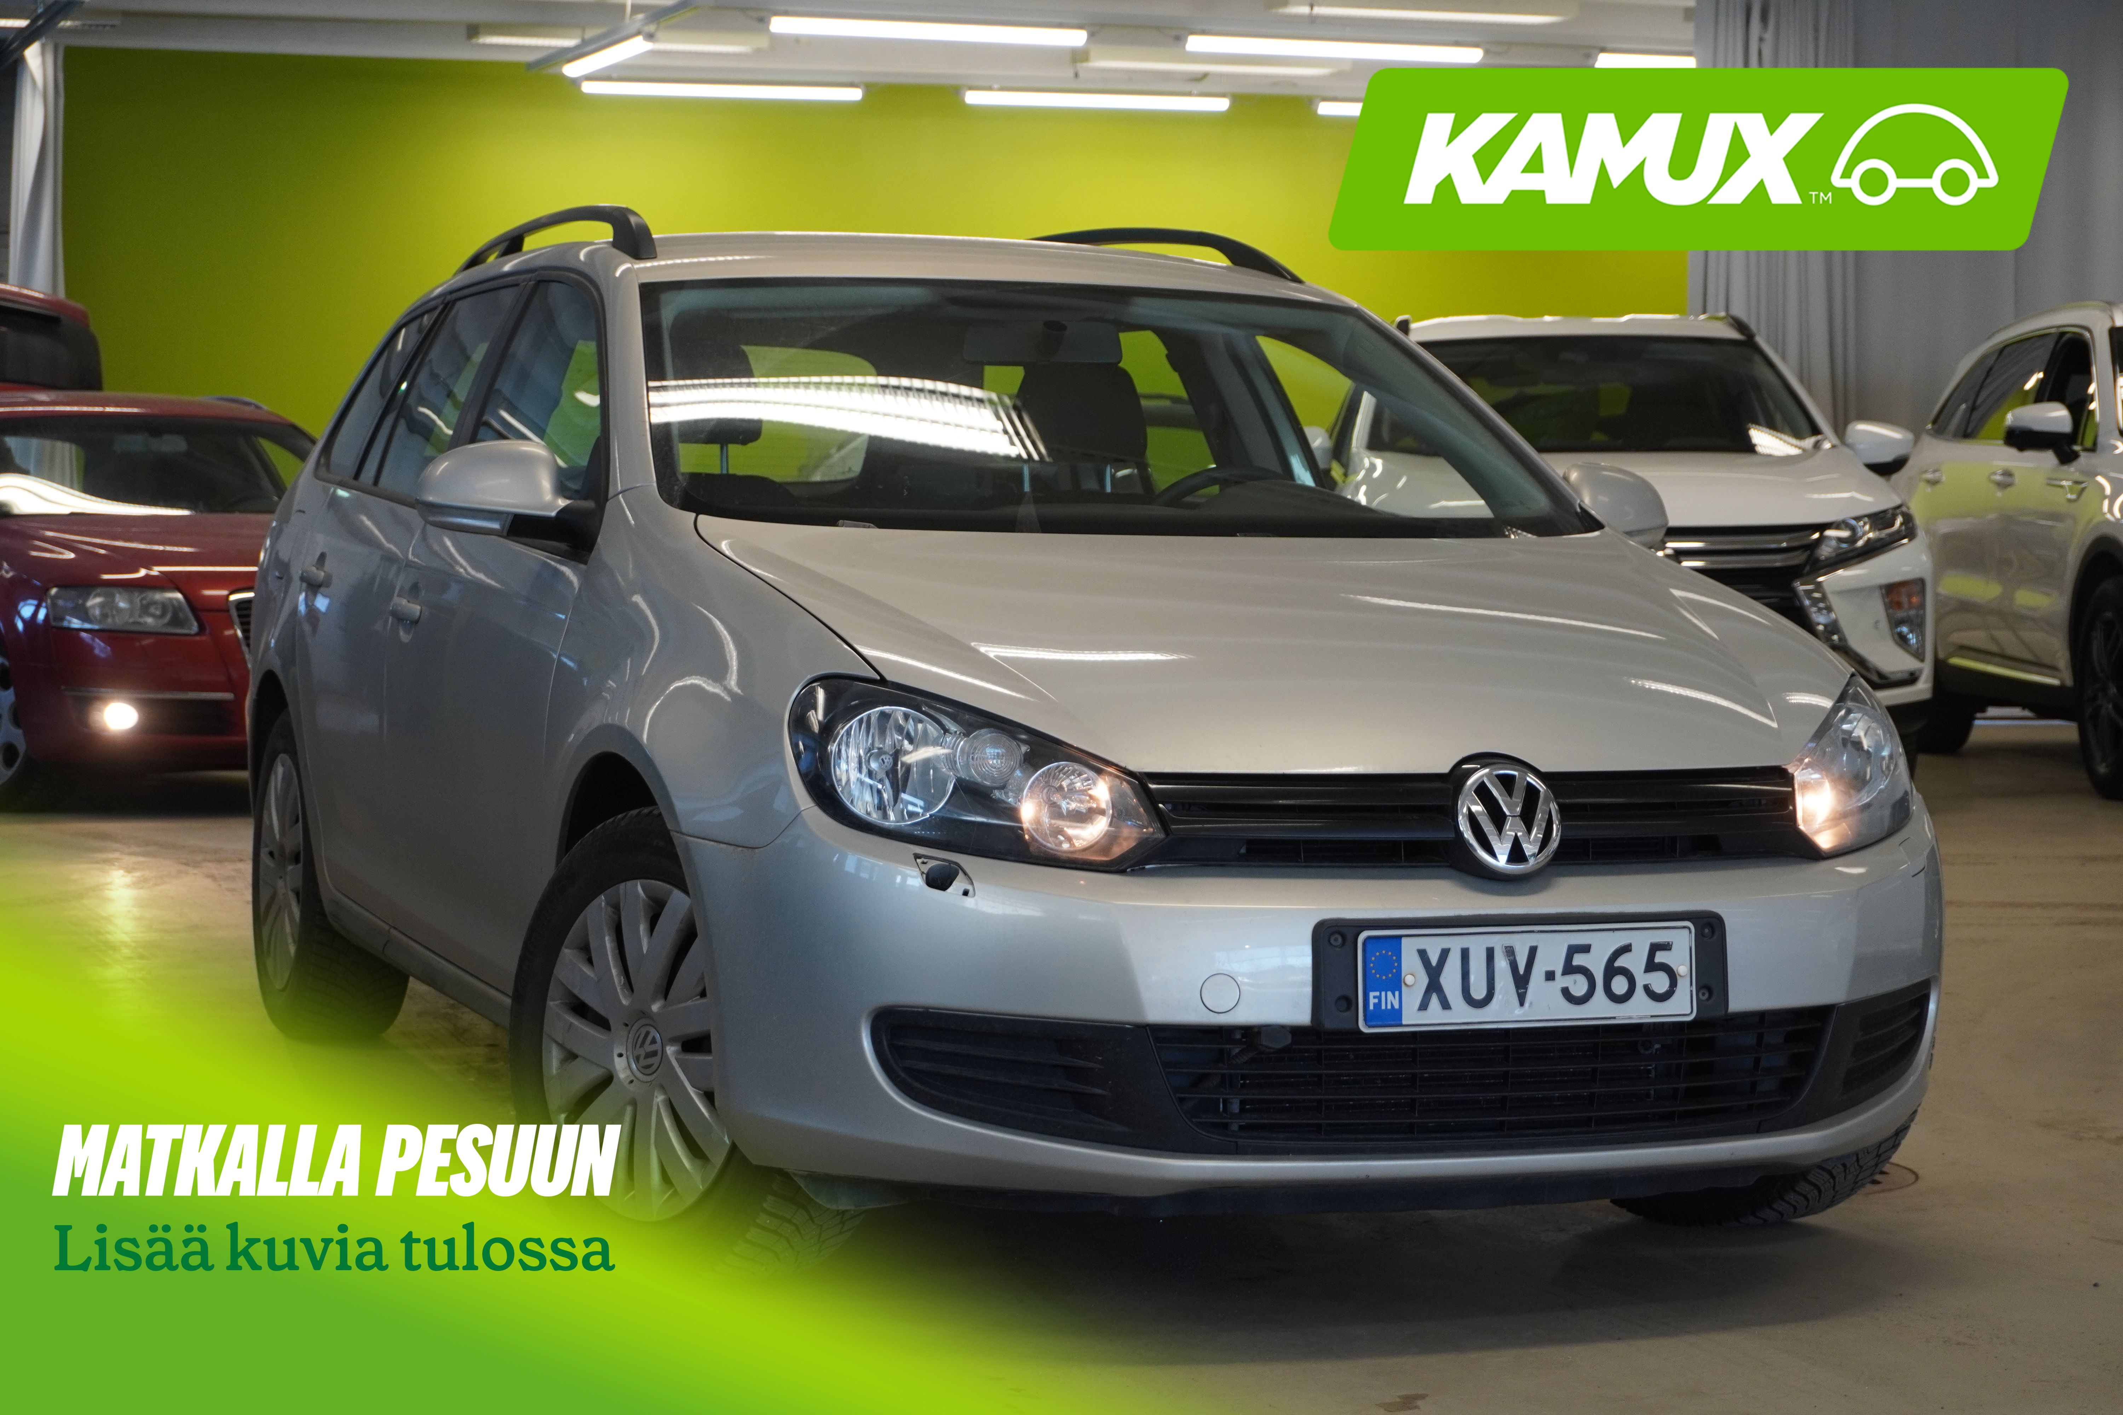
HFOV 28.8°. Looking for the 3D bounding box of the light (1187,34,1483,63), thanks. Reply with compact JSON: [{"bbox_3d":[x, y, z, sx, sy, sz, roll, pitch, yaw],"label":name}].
[{"bbox_3d":[1.315,-3.172,19.900,1.500,0.070,0.080,0,3,-12],"label":"light"}]

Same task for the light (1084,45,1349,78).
[{"bbox_3d":[0.836,-3.526,22.500,1.530,0.090,0.220,0,3,-12],"label":"light"}]

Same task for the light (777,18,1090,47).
[{"bbox_3d":[-0.628,-3.158,19.300,1.500,0.070,0.080,0,3,-12],"label":"light"}]

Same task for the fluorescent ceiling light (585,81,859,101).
[{"bbox_3d":[-1.820,-3.299,22.100,1.500,0.065,0.080,0,3,-12],"label":"fluorescent ceiling light"}]

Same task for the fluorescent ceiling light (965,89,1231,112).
[{"bbox_3d":[0.200,-3.316,22.600,1.500,0.065,0.080,0,3,-12],"label":"fluorescent ceiling light"}]

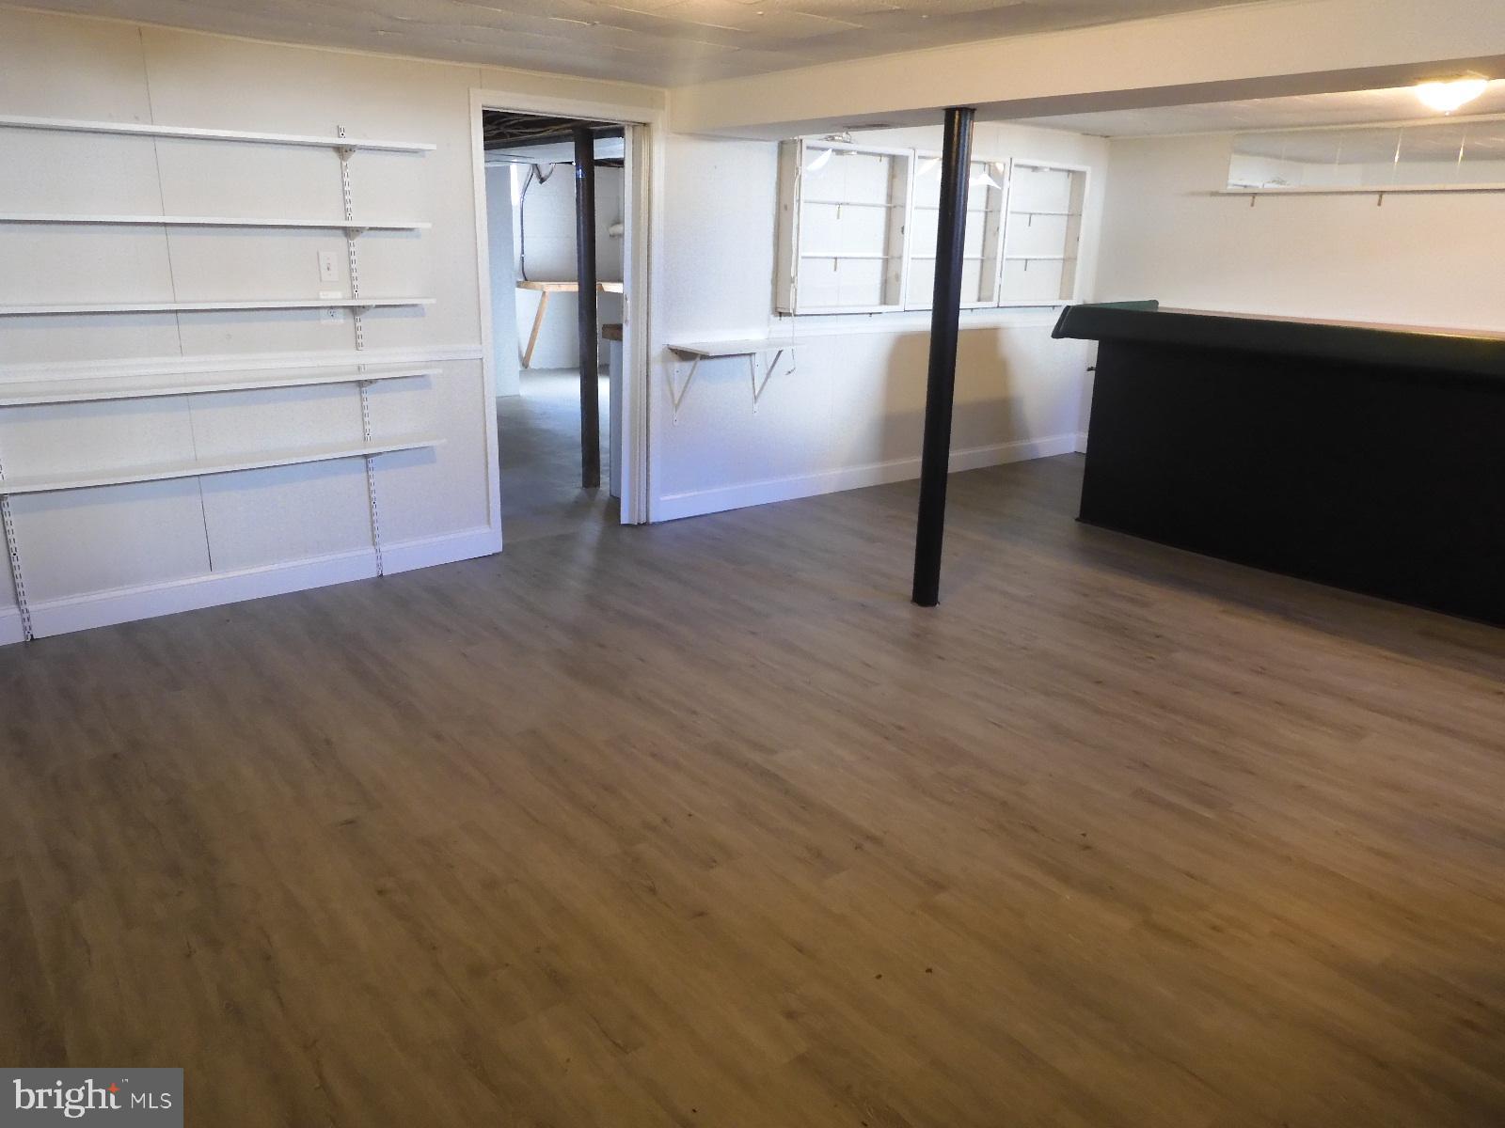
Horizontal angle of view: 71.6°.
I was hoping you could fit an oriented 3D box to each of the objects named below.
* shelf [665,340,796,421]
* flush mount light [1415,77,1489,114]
[{"bbox_3d":[-0.078,-0.899,5.236,0.630,0.400,0.330,-13,22,-38],"label":"shelf"},{"bbox_3d":[2.787,-1.865,4.163,0.300,0.125,0.300,-13,22,-38],"label":"flush mount light"}]

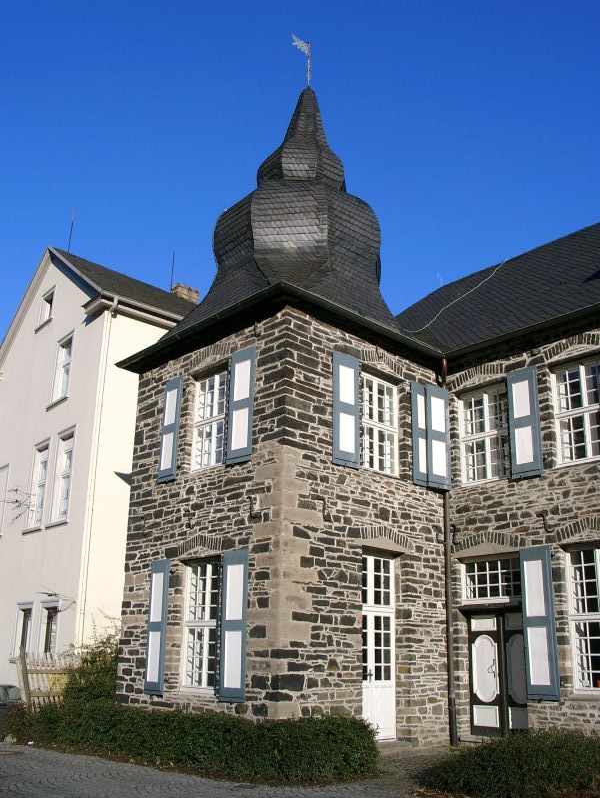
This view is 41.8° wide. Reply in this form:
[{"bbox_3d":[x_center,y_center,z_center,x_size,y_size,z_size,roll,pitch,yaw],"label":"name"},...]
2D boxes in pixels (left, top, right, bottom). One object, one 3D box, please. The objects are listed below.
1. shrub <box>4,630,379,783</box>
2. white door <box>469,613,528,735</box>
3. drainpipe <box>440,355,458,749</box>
[{"bbox_3d":[-1.995,5.083,13.448,2.988,1.835,8.201,16,-23,-39],"label":"shrub"},{"bbox_3d":[3.776,5.146,14.613,0.069,2.134,1.418,16,-23,-39],"label":"white door"},{"bbox_3d":[2.926,2.778,15.441,0.125,7.436,0.125,16,-23,-39],"label":"drainpipe"}]

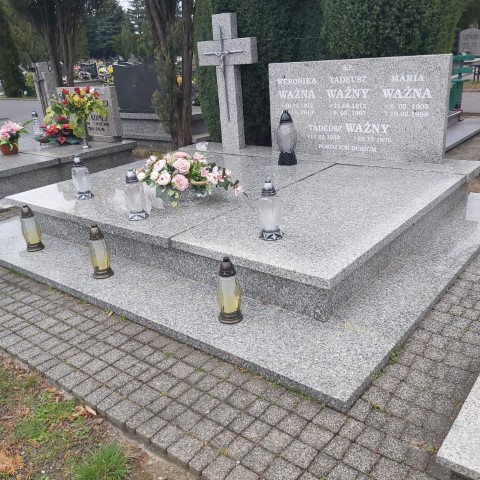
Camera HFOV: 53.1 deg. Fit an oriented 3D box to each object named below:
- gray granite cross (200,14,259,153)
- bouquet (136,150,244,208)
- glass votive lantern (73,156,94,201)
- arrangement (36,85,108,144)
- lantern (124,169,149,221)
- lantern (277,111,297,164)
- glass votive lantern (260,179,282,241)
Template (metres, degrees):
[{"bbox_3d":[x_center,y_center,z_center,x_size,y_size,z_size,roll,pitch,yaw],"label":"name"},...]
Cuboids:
[{"bbox_3d":[-0.105,-1.651,5.092,0.713,1.343,0.104,13,27,37],"label":"gray granite cross"},{"bbox_3d":[-0.379,-0.477,3.546,0.776,0.320,0.407,13,27,37],"label":"bouquet"},{"bbox_3d":[-1.231,-0.483,3.733,0.131,0.323,0.131,13,27,37],"label":"glass votive lantern"},{"bbox_3d":[-2.062,-1.528,5.872,0.737,0.718,0.446,13,27,37],"label":"arrangement"},{"bbox_3d":[-0.686,-0.300,3.147,0.134,0.326,0.134,13,27,37],"label":"lantern"},{"bbox_3d":[0.422,-0.926,4.334,0.165,0.466,0.165,-4,21,2],"label":"lantern"},{"bbox_3d":[0.166,-0.168,2.635,0.131,0.322,0.131,-4,21,2],"label":"glass votive lantern"}]

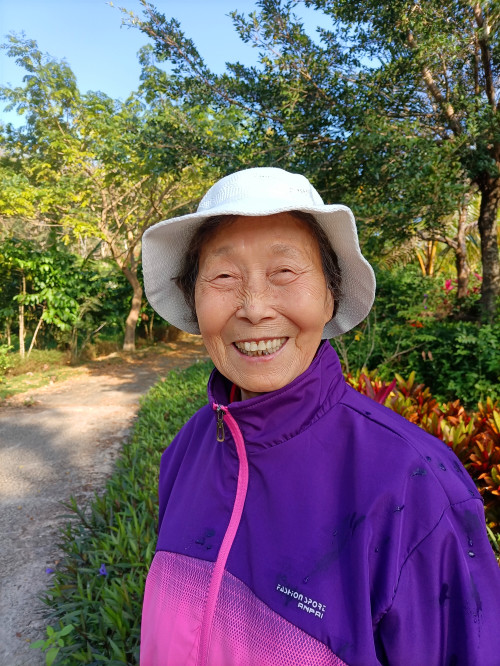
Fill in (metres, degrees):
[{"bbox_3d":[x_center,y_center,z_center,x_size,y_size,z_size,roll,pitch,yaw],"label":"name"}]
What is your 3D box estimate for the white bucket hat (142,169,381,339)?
[{"bbox_3d":[0.012,-0.107,0.610,0.285,0.150,0.285,-6,-17,6],"label":"white bucket hat"}]

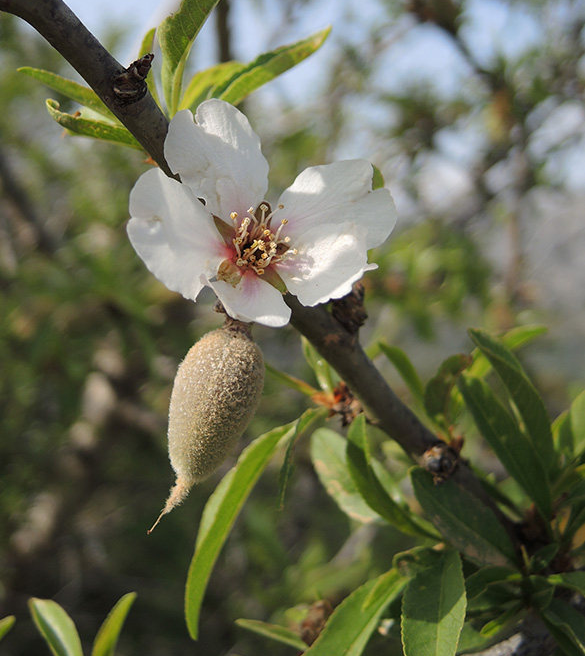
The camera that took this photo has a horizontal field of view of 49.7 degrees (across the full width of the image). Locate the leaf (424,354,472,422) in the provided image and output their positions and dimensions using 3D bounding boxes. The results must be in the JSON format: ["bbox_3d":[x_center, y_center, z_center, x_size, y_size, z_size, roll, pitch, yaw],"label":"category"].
[{"bbox_3d":[0.037,0.015,0.152,0.007,0.018,0.005,20,0,15],"label":"leaf"}]

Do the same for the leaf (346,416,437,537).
[{"bbox_3d":[0.022,0.034,0.140,0.007,0.034,0.007,-34,12,-1],"label":"leaf"}]

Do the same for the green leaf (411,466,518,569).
[{"bbox_3d":[0.040,0.043,0.141,0.037,0.011,0.004,42,-2,-21],"label":"green leaf"}]

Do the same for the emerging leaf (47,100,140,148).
[{"bbox_3d":[-0.041,-0.042,0.134,0.024,0.006,0.006,22,11,9],"label":"emerging leaf"}]

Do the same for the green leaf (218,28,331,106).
[{"bbox_3d":[-0.005,-0.051,0.129,0.030,0.007,0.006,-30,20,8],"label":"green leaf"}]

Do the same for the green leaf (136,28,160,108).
[{"bbox_3d":[-0.030,-0.056,0.137,0.003,0.020,0.004,-8,-12,-9],"label":"green leaf"}]

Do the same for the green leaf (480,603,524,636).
[{"bbox_3d":[0.049,0.068,0.147,0.013,0.004,0.003,-22,-32,-22],"label":"green leaf"}]

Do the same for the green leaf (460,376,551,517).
[{"bbox_3d":[0.051,0.028,0.150,0.011,0.042,0.005,-32,8,11],"label":"green leaf"}]

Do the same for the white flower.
[{"bbox_3d":[-0.006,-0.021,0.117,0.047,0.040,0.020,0,-10,-2],"label":"white flower"}]

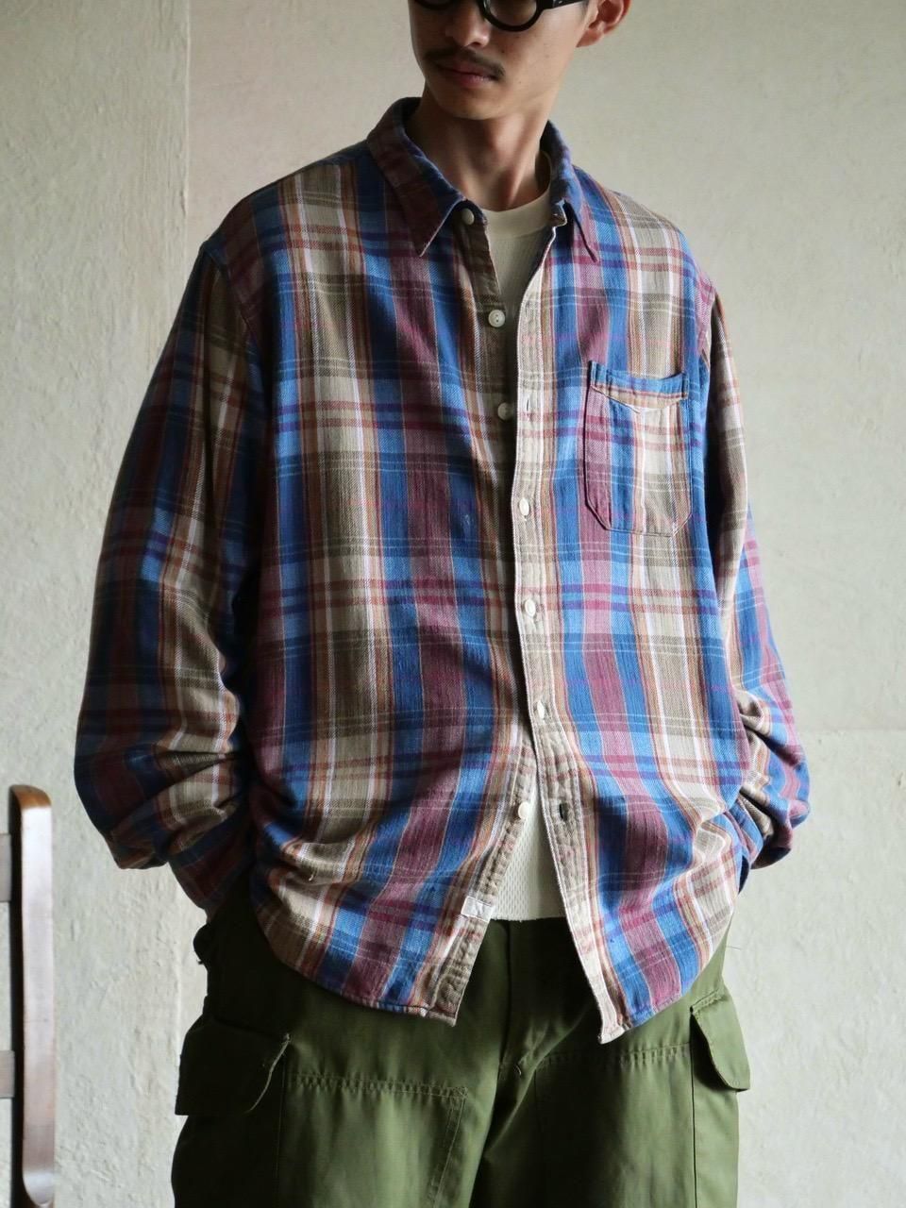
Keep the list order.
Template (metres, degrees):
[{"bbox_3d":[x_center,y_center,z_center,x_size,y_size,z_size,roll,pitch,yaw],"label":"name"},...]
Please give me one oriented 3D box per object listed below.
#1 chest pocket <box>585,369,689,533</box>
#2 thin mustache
[{"bbox_3d":[0.148,-0.123,2.580,0.110,0.134,0.020,2,0,-38],"label":"chest pocket"},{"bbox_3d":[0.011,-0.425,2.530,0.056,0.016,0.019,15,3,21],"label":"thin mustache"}]

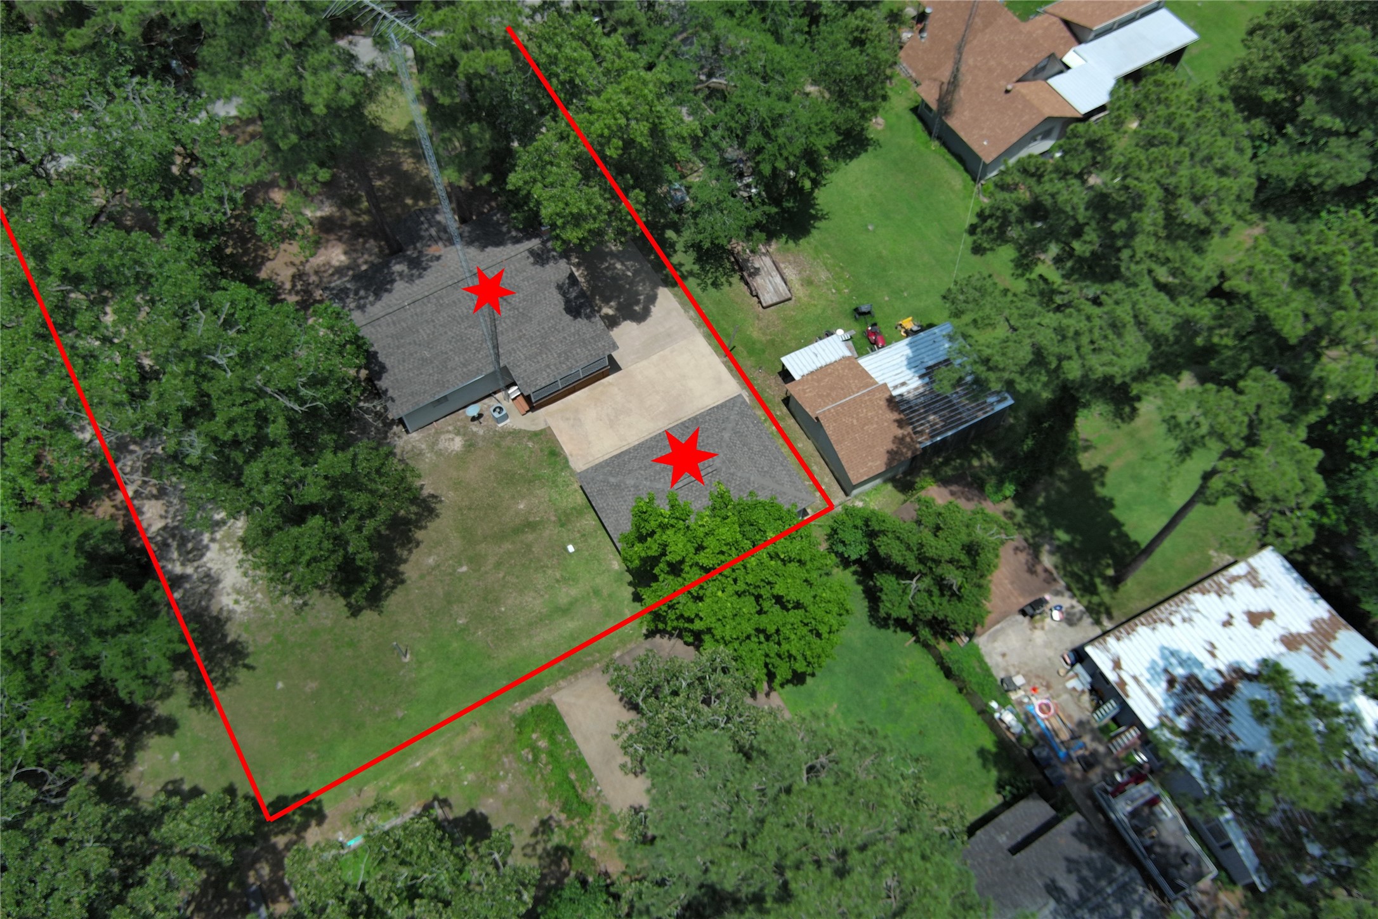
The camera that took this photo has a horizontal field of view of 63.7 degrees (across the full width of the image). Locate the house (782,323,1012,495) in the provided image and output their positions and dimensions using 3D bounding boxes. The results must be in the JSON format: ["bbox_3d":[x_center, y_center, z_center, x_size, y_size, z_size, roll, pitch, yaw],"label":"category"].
[{"bbox_3d":[11.019,-3.884,60.535,10.240,3.450,8.590,-25,66,-12],"label":"house"}]

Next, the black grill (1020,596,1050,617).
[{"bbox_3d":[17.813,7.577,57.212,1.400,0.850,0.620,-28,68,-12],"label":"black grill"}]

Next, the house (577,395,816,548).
[{"bbox_3d":[0.310,1.595,57.523,9.840,4.000,7.250,-26,66,-12],"label":"house"}]

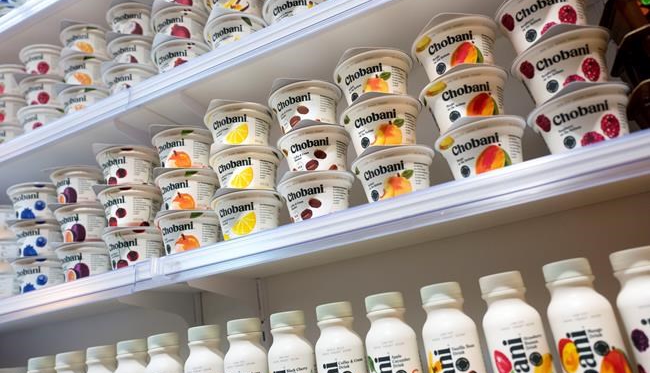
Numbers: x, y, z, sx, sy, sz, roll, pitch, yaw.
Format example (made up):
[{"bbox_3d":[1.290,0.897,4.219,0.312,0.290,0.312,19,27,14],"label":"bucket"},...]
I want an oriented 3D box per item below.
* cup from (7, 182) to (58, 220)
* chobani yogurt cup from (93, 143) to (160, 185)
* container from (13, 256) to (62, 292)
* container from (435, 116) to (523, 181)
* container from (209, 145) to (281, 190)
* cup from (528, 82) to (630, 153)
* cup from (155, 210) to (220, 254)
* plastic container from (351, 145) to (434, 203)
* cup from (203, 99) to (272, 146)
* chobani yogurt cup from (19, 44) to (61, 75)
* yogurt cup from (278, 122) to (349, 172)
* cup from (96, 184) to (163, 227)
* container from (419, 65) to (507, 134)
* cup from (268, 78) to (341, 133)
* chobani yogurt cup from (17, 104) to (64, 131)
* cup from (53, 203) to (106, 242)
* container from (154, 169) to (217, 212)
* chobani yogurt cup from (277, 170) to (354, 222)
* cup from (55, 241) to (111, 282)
[{"bbox_3d":[-0.463,0.037,0.819,0.096,0.058,0.100,-7,-19,-2],"label":"cup"},{"bbox_3d":[-0.288,-0.017,0.755,0.096,0.063,0.096,-15,-17,21],"label":"chobani yogurt cup"},{"bbox_3d":[-0.450,0.153,0.804,0.096,0.058,0.100,-12,-19,13],"label":"container"},{"bbox_3d":[0.171,-0.026,0.535,0.096,0.063,0.096,-17,-18,27],"label":"container"},{"bbox_3d":[-0.102,-0.007,0.654,0.096,0.058,0.100,-12,-19,12],"label":"container"},{"bbox_3d":[0.256,-0.051,0.496,0.096,0.063,0.096,-17,-18,26],"label":"cup"},{"bbox_3d":[-0.184,0.077,0.697,0.096,0.063,0.096,-13,-17,13],"label":"cup"},{"bbox_3d":[0.079,0.000,0.561,0.096,0.058,0.100,-7,-19,-2],"label":"plastic container"},{"bbox_3d":[-0.109,-0.063,0.674,0.097,0.058,0.097,-13,-16,15],"label":"cup"},{"bbox_3d":[-0.526,-0.220,0.963,0.096,0.063,0.096,-8,-16,-2],"label":"chobani yogurt cup"},{"bbox_3d":[-0.009,-0.030,0.633,0.097,0.058,0.097,-12,-16,11],"label":"yogurt cup"},{"bbox_3d":[-0.278,0.043,0.730,0.096,0.058,0.100,-7,-19,-2],"label":"cup"},{"bbox_3d":[0.154,-0.078,0.542,0.096,0.058,0.100,-13,-19,14],"label":"container"},{"bbox_3d":[-0.021,-0.085,0.645,0.097,0.058,0.097,-8,-16,-2],"label":"cup"},{"bbox_3d":[-0.481,-0.092,0.875,0.096,0.058,0.100,-7,-19,-2],"label":"chobani yogurt cup"},{"bbox_3d":[-0.363,0.066,0.779,0.096,0.063,0.096,-17,-18,25],"label":"cup"},{"bbox_3d":[-0.191,0.020,0.707,0.097,0.058,0.097,-8,-16,-2],"label":"container"},{"bbox_3d":[-0.006,0.025,0.614,0.097,0.058,0.097,-8,-16,-2],"label":"chobani yogurt cup"},{"bbox_3d":[-0.354,0.123,0.756,0.096,0.058,0.100,-18,-21,27],"label":"cup"}]

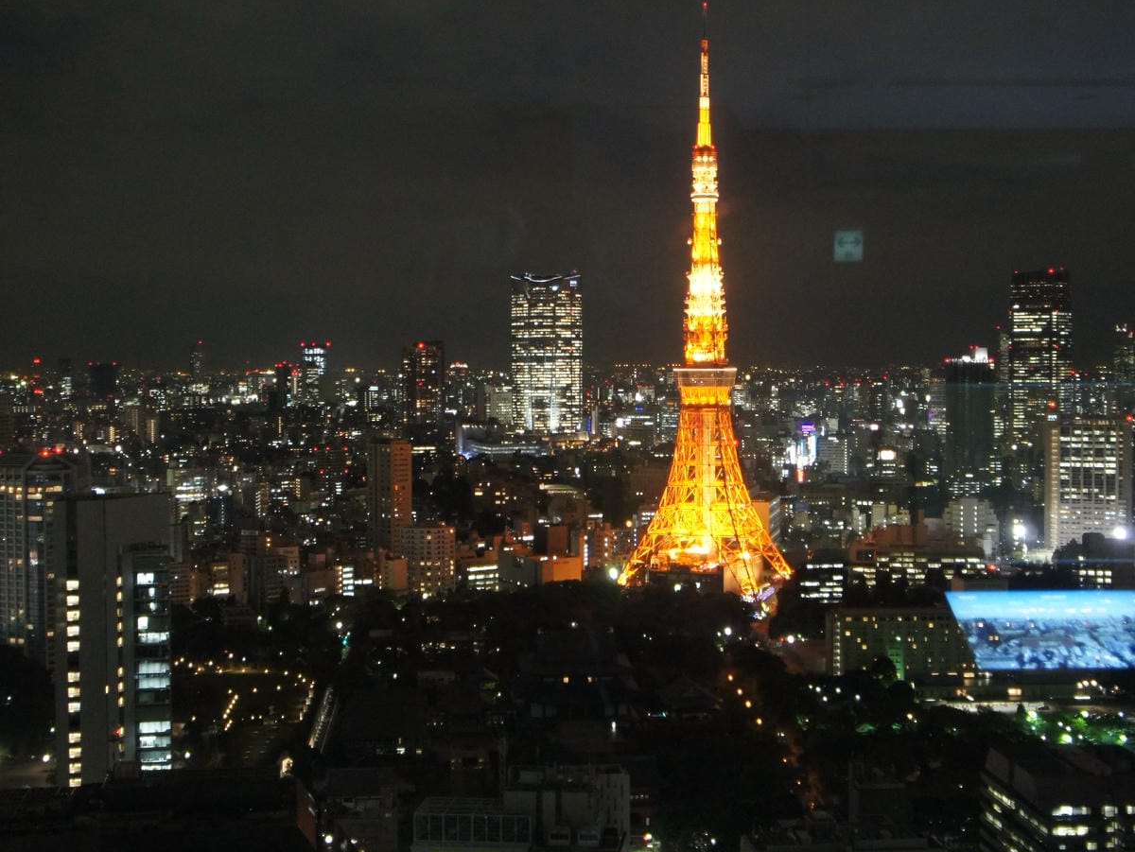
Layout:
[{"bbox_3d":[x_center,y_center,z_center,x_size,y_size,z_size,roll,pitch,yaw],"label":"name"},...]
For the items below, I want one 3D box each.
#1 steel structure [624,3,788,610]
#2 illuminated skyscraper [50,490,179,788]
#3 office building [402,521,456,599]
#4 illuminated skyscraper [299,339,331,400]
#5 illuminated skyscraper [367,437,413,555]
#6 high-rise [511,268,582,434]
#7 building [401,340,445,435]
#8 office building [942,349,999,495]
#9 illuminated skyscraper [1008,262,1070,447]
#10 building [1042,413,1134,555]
[{"bbox_3d":[79.710,-74.270,1007.840,84.000,332.000,84.000,1,2,20],"label":"steel structure"},{"bbox_3d":[-116.550,72.590,453.120,30.500,109.000,28.000,-1,2,-14],"label":"illuminated skyscraper"},{"bbox_3d":[-86.110,82.640,1097.980,32.500,46.000,18.000,0,2,-10],"label":"office building"},{"bbox_3d":[-662.320,-132.750,4598.290,72.000,175.000,62.000,0,2,-8],"label":"illuminated skyscraper"},{"bbox_3d":[-109.810,57.680,1093.170,21.000,97.500,20.000,2,3,40],"label":"illuminated skyscraper"},{"bbox_3d":[-28.030,-91.530,2378.240,94.000,236.000,82.000,0,2,0],"label":"high-rise"},{"bbox_3d":[-196.260,-39.410,2390.330,44.000,152.000,42.000,-1,3,-25],"label":"building"},{"bbox_3d":[443.170,-12.560,1931.040,40.000,145.000,40.000,-2,3,-35],"label":"office building"},{"bbox_3d":[669.400,-94.960,2478.180,66.000,248.000,55.000,2,3,35],"label":"illuminated skyscraper"},{"bbox_3d":[319.060,40.280,1076.340,51.000,93.000,30.000,1,2,16],"label":"building"}]

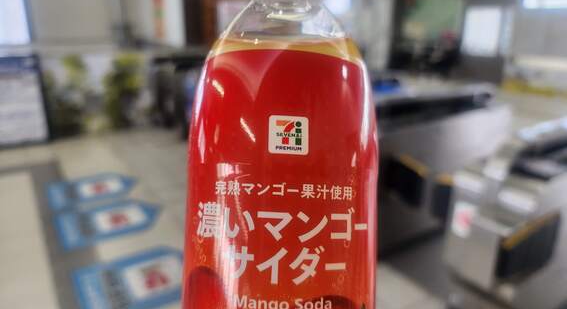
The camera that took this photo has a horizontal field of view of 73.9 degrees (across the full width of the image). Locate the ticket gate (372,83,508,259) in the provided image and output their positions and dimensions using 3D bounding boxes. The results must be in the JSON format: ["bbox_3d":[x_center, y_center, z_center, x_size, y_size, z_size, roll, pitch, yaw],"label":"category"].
[{"bbox_3d":[1.171,0.100,3.068,1.680,1.010,0.360,-11,19,-34],"label":"ticket gate"}]

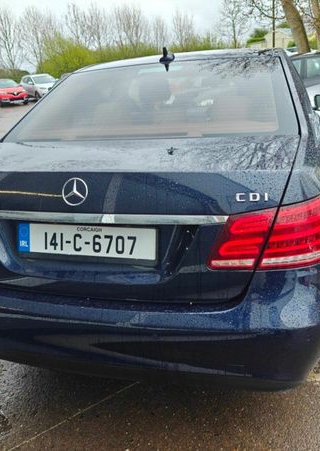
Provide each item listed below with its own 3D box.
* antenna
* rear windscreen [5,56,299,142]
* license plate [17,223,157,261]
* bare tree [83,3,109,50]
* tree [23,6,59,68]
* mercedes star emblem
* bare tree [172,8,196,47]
[{"bbox_3d":[0.045,-0.956,2.386,0.075,0.075,0.150,2,20,16],"label":"antenna"},{"bbox_3d":[-0.033,-0.661,2.131,1.400,0.110,0.710,2,47,16],"label":"rear windscreen"},{"bbox_3d":[-0.260,0.054,1.432,0.520,0.112,0.012,2,7,16],"label":"license plate"},{"bbox_3d":[-6.393,-18.547,43.549,2.406,8.528,2.406,-3,20,0],"label":"bare tree"},{"bbox_3d":[-11.580,-17.062,41.311,3.300,8.400,3.300,-8,20,-12],"label":"tree"},{"bbox_3d":[-0.275,-0.108,1.352,0.093,0.093,0.014,3,9,16],"label":"mercedes star emblem"},{"bbox_3d":[2.714,-19.455,45.673,2.414,7.799,2.414,-3,20,0],"label":"bare tree"}]

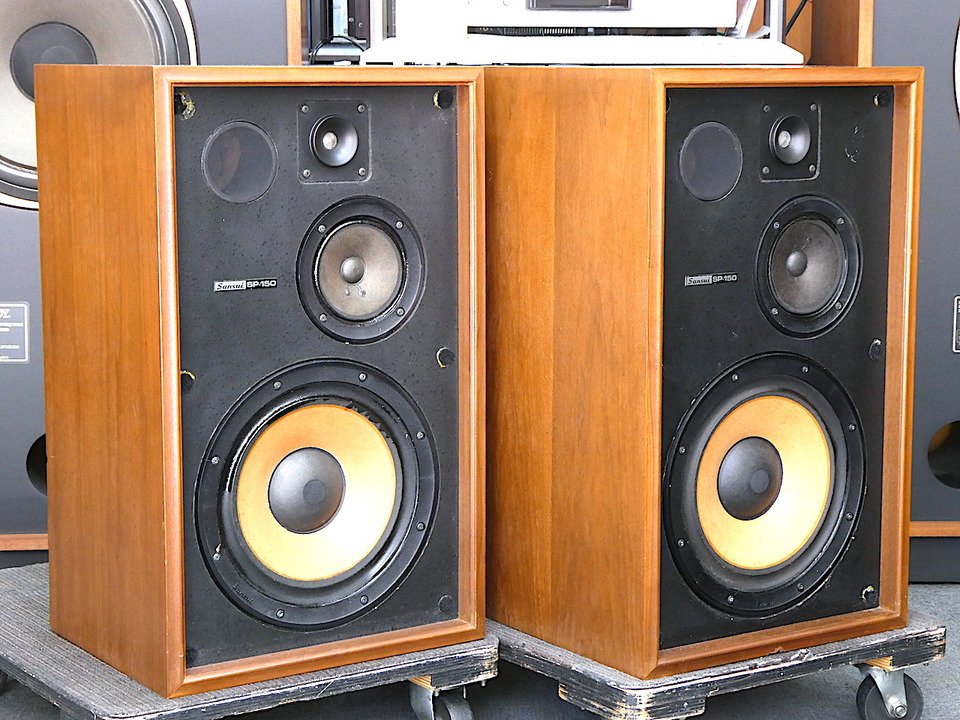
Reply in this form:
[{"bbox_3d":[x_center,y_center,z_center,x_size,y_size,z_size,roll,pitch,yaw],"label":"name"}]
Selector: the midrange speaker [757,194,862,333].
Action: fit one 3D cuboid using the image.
[{"bbox_3d":[0.346,-0.104,2.136,0.153,0.153,0.055,-5,10,-33],"label":"midrange speaker"}]

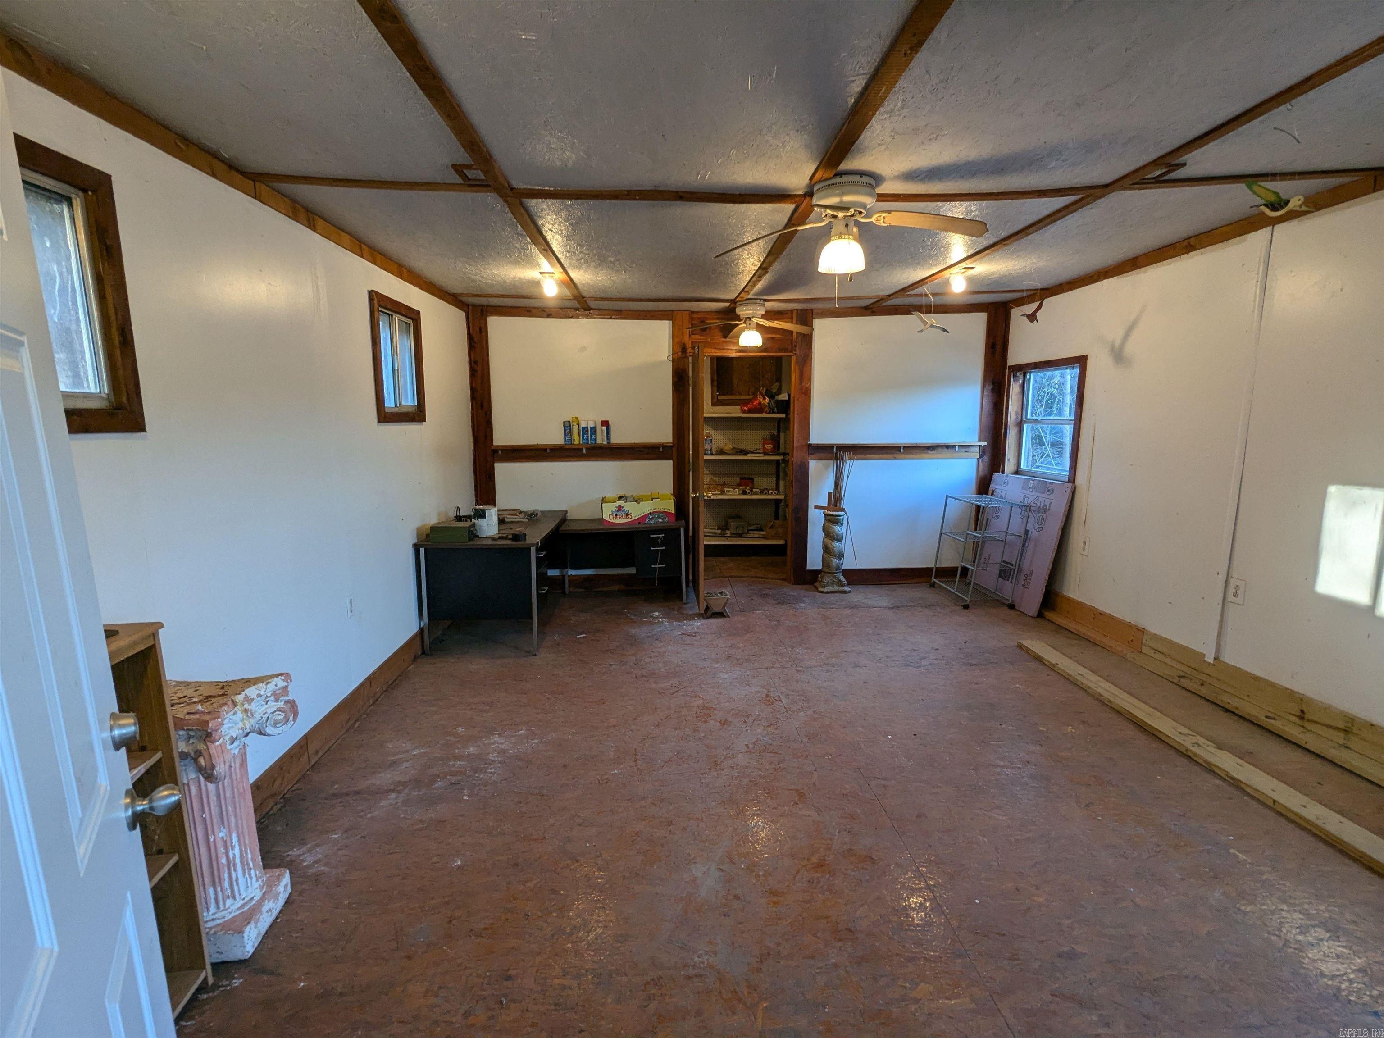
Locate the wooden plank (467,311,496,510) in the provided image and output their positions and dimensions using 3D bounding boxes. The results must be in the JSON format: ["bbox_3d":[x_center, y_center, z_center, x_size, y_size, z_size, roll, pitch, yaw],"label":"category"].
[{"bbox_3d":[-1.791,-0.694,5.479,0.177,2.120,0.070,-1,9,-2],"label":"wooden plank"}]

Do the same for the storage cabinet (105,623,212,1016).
[{"bbox_3d":[-1.399,0.825,1.272,0.290,1.015,0.760,-1,9,-7],"label":"storage cabinet"}]

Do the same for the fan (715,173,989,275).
[{"bbox_3d":[0.586,-1.130,2.475,1.072,0.329,1.072,1,9,13],"label":"fan"}]

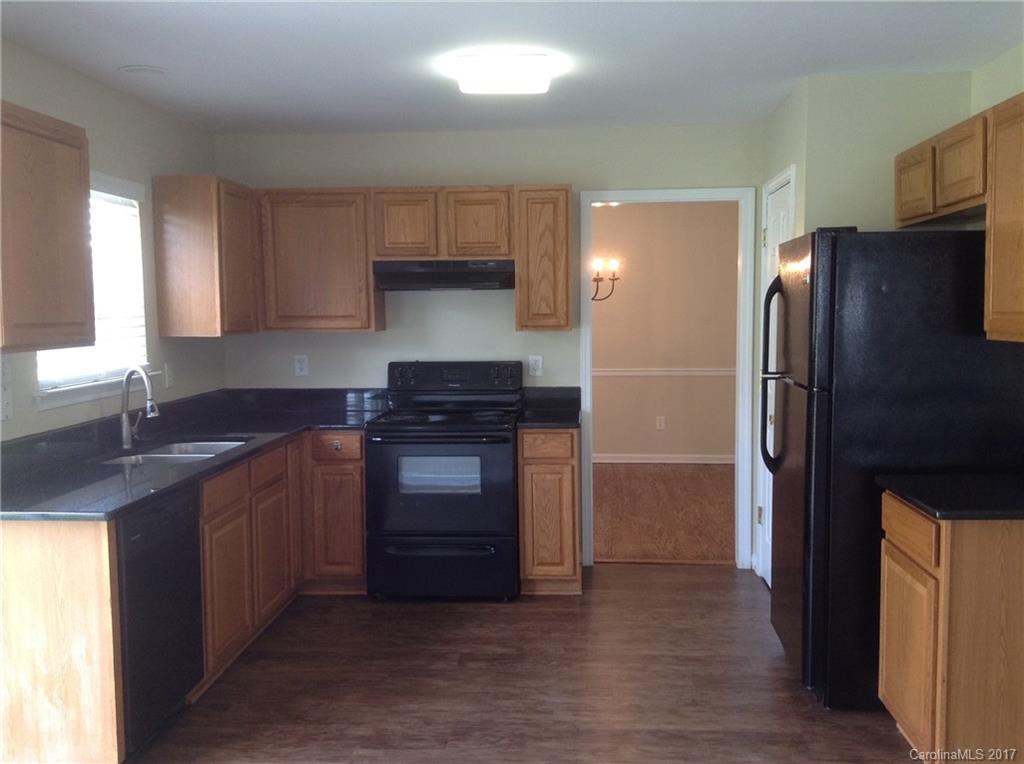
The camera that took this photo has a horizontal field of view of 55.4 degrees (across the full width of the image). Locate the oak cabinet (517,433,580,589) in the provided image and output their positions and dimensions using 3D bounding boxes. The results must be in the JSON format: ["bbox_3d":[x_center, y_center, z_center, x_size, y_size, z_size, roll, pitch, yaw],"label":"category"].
[{"bbox_3d":[0.210,0.643,5.202,0.313,0.876,0.630,0,5,4],"label":"oak cabinet"}]

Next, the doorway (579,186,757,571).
[{"bbox_3d":[0.870,-0.004,5.471,0.946,2.106,0.140,0,5,4],"label":"doorway"}]

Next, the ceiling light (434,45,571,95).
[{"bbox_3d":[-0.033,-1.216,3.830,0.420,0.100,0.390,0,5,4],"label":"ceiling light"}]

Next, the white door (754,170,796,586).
[{"bbox_3d":[1.377,0.041,4.844,0.140,2.106,0.749,0,5,4],"label":"white door"}]

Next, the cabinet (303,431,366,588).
[{"bbox_3d":[-0.876,0.649,5.277,0.348,0.876,0.630,0,5,4],"label":"cabinet"}]

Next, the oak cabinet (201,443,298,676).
[{"bbox_3d":[-1.419,0.740,4.226,0.631,0.876,1.110,0,5,4],"label":"oak cabinet"}]

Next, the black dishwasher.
[{"bbox_3d":[-1.463,0.816,3.368,0.601,0.865,0.615,0,5,4],"label":"black dishwasher"}]

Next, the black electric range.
[{"bbox_3d":[-0.329,0.501,5.187,0.758,1.173,0.670,0,5,4],"label":"black electric range"}]

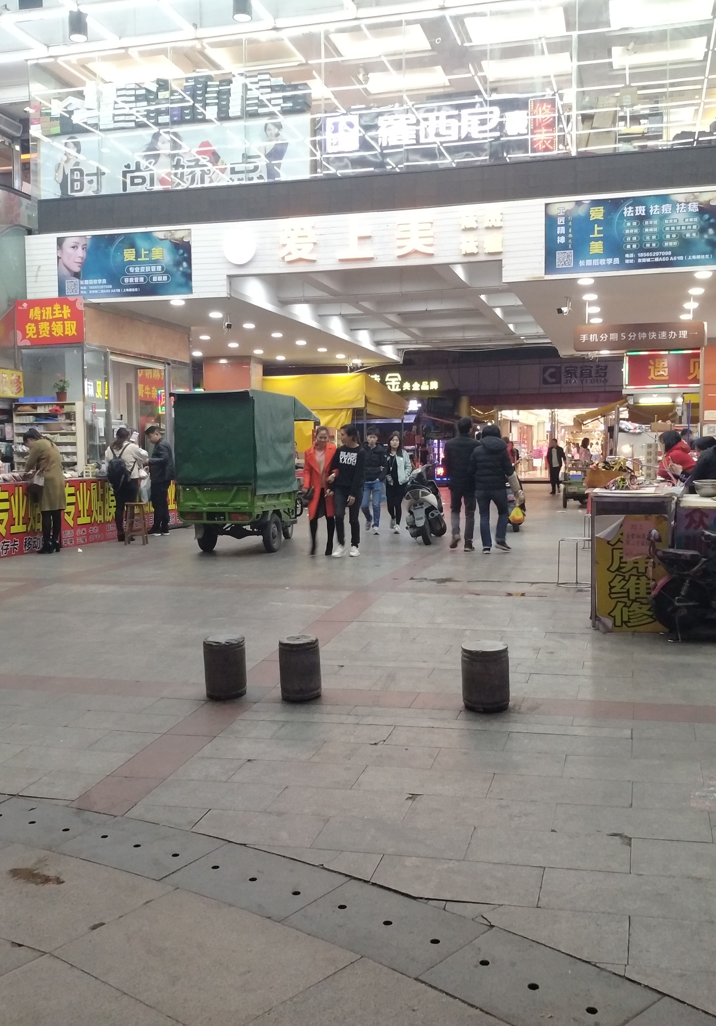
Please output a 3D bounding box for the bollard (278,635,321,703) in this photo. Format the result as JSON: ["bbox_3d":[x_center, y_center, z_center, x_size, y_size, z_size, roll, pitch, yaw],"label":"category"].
[{"bbox_3d":[-0.355,0.960,6.609,0.255,0.375,0.255,-3,5,0],"label":"bollard"}]

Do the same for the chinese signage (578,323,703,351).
[{"bbox_3d":[4.199,-2.622,15.919,1.865,0.381,0.100,0,4,15],"label":"chinese signage"}]

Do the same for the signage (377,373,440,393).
[{"bbox_3d":[1.873,-5.211,43.000,2.900,0.820,0.200,0,3,15],"label":"signage"}]

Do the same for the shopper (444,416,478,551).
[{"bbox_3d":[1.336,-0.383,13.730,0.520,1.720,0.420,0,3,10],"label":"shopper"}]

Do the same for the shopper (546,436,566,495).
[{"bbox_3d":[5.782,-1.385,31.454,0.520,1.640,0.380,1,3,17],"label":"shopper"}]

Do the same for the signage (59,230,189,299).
[{"bbox_3d":[-3.372,-3.568,15.338,2.109,0.906,0.060,0,4,15],"label":"signage"}]

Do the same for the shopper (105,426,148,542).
[{"bbox_3d":[-3.399,-0.417,15.689,0.480,1.645,0.460,0,4,14],"label":"shopper"}]

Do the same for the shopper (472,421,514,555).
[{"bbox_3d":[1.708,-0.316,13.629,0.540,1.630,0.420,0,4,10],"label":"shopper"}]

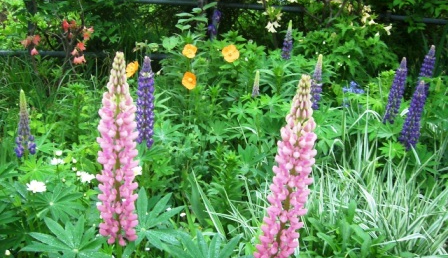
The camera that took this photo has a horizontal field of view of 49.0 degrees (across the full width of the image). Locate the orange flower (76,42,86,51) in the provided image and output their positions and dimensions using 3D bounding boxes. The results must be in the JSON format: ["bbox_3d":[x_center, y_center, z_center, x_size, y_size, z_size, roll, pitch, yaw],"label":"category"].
[{"bbox_3d":[-0.840,-0.486,2.900,0.058,0.058,0.050,-5,17,-20],"label":"orange flower"}]

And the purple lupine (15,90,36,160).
[{"bbox_3d":[-0.624,-0.018,1.550,0.064,0.215,0.064,4,14,0],"label":"purple lupine"}]

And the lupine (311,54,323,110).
[{"bbox_3d":[0.400,-0.200,2.100,0.050,0.238,0.050,6,13,11],"label":"lupine"}]

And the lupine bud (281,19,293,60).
[{"bbox_3d":[0.341,-0.479,2.650,0.052,0.208,0.052,8,13,7],"label":"lupine bud"}]

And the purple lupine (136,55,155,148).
[{"bbox_3d":[-0.264,-0.091,1.650,0.059,0.315,0.059,3,14,0],"label":"purple lupine"}]

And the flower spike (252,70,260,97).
[{"bbox_3d":[0.146,-0.202,2.200,0.033,0.124,0.033,5,13,4],"label":"flower spike"}]

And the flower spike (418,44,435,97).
[{"bbox_3d":[0.870,-0.243,2.100,0.058,0.221,0.058,12,14,22],"label":"flower spike"}]

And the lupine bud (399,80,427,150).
[{"bbox_3d":[0.727,-0.053,1.870,0.060,0.266,0.060,13,14,21],"label":"lupine bud"}]

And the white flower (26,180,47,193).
[{"bbox_3d":[-0.464,0.142,1.220,0.050,0.028,0.047,2,15,0],"label":"white flower"}]

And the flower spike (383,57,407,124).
[{"bbox_3d":[0.700,-0.153,2.000,0.058,0.270,0.058,14,14,19],"label":"flower spike"}]

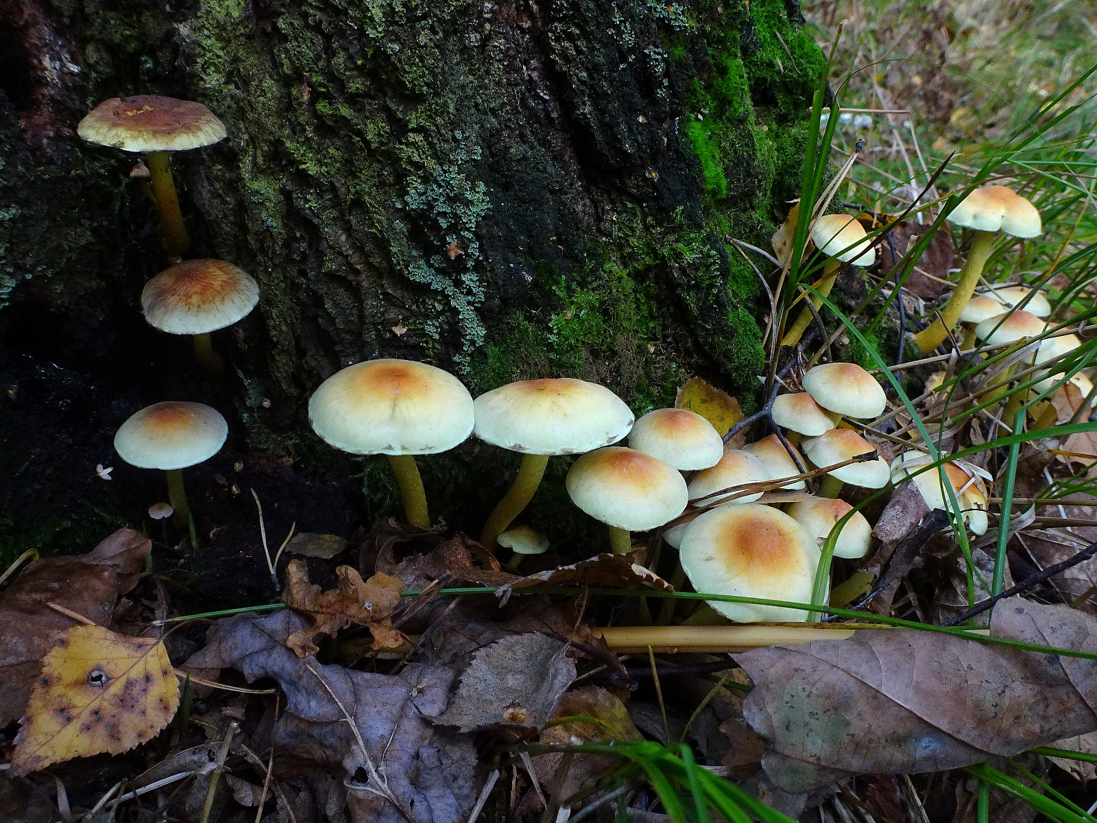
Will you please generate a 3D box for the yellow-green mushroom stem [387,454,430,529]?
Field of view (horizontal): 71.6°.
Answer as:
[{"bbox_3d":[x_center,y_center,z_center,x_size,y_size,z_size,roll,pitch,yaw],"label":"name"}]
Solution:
[{"bbox_3d":[-0.058,0.031,0.313,0.011,0.046,0.011,-6,33,3],"label":"yellow-green mushroom stem"}]

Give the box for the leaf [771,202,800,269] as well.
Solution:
[{"bbox_3d":[0.126,-0.091,0.394,0.023,0.037,0.011,10,21,16],"label":"leaf"}]

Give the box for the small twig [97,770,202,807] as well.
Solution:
[{"bbox_3d":[-0.111,0.106,0.213,0.025,0.002,0.002,-12,32,-20],"label":"small twig"}]

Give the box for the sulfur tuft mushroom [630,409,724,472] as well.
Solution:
[{"bbox_3d":[0.047,0.010,0.279,0.035,0.015,0.035,0,30,0],"label":"sulfur tuft mushroom"}]

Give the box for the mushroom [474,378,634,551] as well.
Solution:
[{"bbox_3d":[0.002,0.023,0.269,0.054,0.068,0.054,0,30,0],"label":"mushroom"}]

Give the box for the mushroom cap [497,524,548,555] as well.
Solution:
[{"bbox_3d":[-0.010,0.049,0.290,0.019,0.009,0.019,6,21,-4],"label":"mushroom cap"}]

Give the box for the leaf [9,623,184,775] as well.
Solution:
[{"bbox_3d":[-0.130,0.081,0.215,0.045,0.009,0.052,21,26,7],"label":"leaf"}]

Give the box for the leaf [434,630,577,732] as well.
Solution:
[{"bbox_3d":[-0.014,0.080,0.220,0.044,0.013,0.030,-11,43,-13],"label":"leaf"}]

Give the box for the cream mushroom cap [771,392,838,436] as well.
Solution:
[{"bbox_3d":[0.113,0.001,0.335,0.029,0.013,0.029,10,29,-6],"label":"cream mushroom cap"}]

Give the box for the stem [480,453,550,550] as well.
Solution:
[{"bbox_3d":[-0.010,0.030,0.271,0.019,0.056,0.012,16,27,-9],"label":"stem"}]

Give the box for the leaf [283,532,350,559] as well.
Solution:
[{"bbox_3d":[-0.087,0.050,0.286,0.023,0.006,0.014,-3,40,-10],"label":"leaf"}]

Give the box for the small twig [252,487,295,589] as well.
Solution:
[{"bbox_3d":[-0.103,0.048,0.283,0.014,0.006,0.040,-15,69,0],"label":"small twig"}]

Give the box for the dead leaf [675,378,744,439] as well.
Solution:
[{"bbox_3d":[0.071,0.002,0.336,0.033,0.034,0.009,0,12,0],"label":"dead leaf"}]

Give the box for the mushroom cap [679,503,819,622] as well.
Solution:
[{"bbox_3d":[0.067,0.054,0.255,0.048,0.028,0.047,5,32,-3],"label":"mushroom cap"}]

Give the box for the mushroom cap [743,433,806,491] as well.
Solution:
[{"bbox_3d":[0.093,0.021,0.312,0.027,0.015,0.027,5,37,-3],"label":"mushroom cap"}]

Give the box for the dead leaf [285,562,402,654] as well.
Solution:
[{"bbox_3d":[-0.071,0.069,0.265,0.042,0.014,0.034,0,41,0],"label":"dead leaf"}]

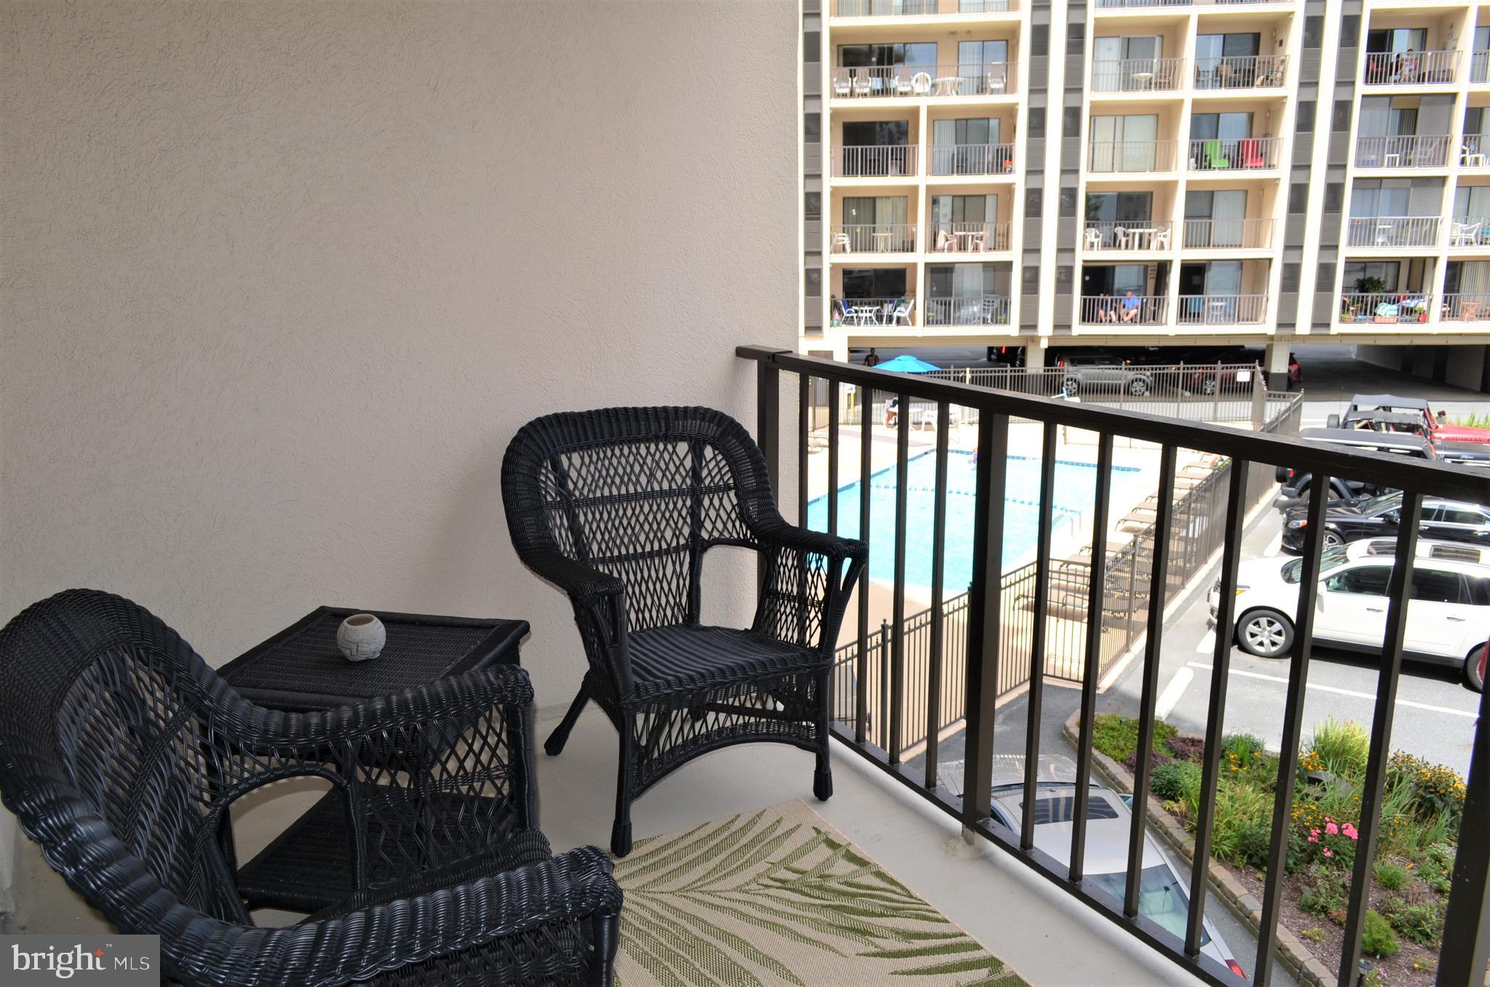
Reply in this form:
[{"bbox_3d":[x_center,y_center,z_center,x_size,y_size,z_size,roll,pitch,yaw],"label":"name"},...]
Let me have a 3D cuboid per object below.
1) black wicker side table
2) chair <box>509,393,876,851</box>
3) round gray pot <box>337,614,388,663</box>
[{"bbox_3d":[-0.764,0.592,2.323,0.510,0.538,0.510,3,14,12],"label":"black wicker side table"},{"bbox_3d":[-0.165,0.280,2.783,0.745,0.920,0.628,-7,15,-26],"label":"chair"},{"bbox_3d":[-0.774,0.290,2.248,0.099,0.084,0.099,-7,15,-26],"label":"round gray pot"}]

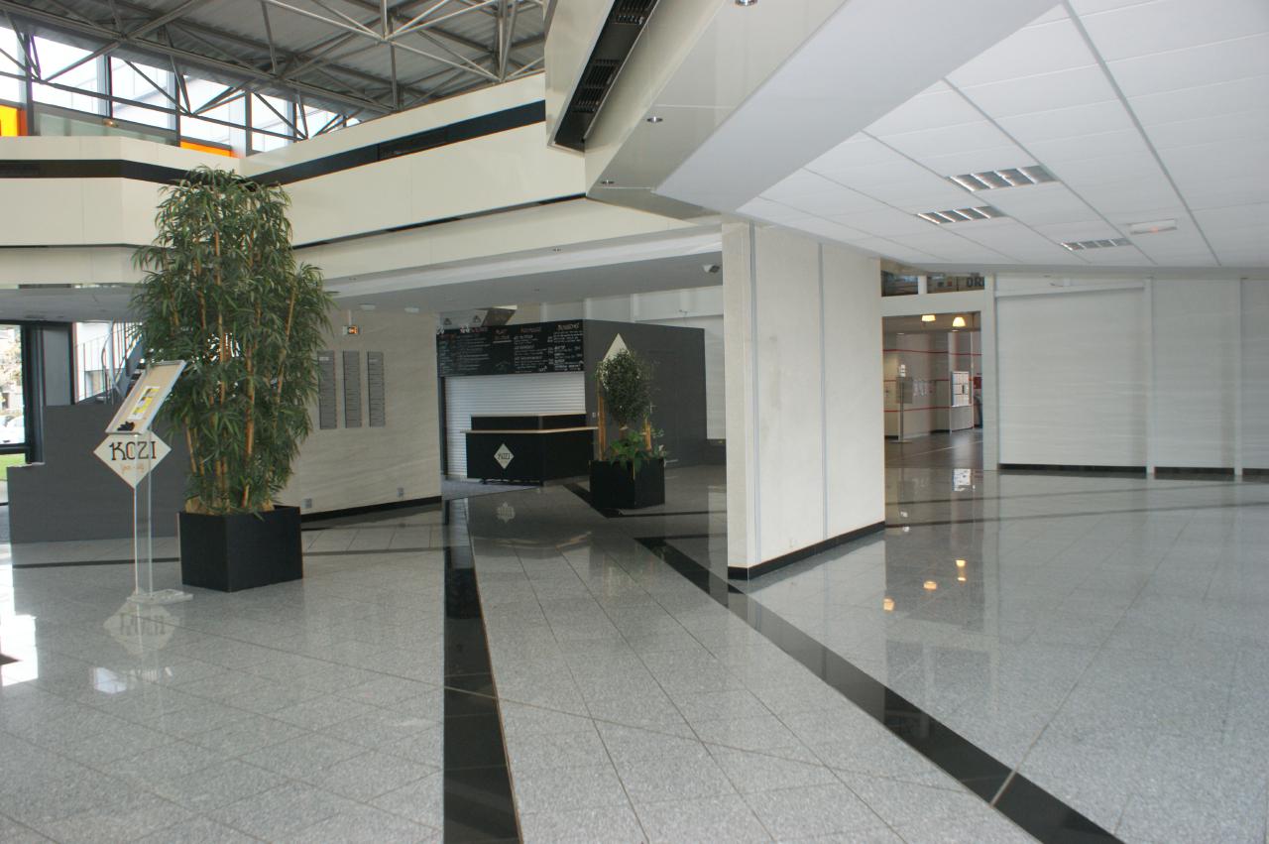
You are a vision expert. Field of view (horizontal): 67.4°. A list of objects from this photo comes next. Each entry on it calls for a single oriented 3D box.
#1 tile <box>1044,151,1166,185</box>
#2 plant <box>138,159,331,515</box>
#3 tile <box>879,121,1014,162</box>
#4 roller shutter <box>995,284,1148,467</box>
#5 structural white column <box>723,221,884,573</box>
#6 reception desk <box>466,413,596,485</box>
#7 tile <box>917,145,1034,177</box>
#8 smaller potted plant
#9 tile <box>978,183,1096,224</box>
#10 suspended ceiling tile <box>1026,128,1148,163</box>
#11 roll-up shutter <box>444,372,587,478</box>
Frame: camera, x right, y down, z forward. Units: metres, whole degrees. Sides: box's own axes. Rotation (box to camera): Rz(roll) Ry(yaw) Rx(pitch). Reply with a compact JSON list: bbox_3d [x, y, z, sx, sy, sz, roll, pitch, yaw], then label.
[{"bbox_3d":[2.886,-1.580,5.834,0.606,0.025,0.600,0,2,34],"label":"tile"},{"bbox_3d":[-3.200,-0.599,7.621,1.300,2.847,1.300,0,2,34],"label":"plant"},{"bbox_3d":[1.702,-1.533,5.173,0.601,0.025,0.590,0,2,34],"label":"tile"},{"bbox_3d":[6.811,-0.676,14.909,2.131,2.692,0.080,0,2,34],"label":"roller shutter"},{"bbox_3d":[1.630,-0.225,8.574,0.182,2.770,2.992,0,2,34],"label":"structural white column"},{"bbox_3d":[-1.823,0.445,16.077,1.676,1.100,1.300,0,2,34],"label":"reception desk"},{"bbox_3d":[2.038,-1.556,5.664,0.601,0.025,0.600,0,2,34],"label":"tile"},{"bbox_3d":[-0.099,0.069,12.246,0.700,2.023,0.700,0,2,34],"label":"smaller potted plant"},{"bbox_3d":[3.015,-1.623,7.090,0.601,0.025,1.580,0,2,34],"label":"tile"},{"bbox_3d":[2.547,-1.557,5.339,0.606,0.025,0.600,0,2,34],"label":"suspended ceiling tile"},{"bbox_3d":[-2.125,0.079,16.685,3.200,1.805,0.080,0,2,34],"label":"roll-up shutter"}]

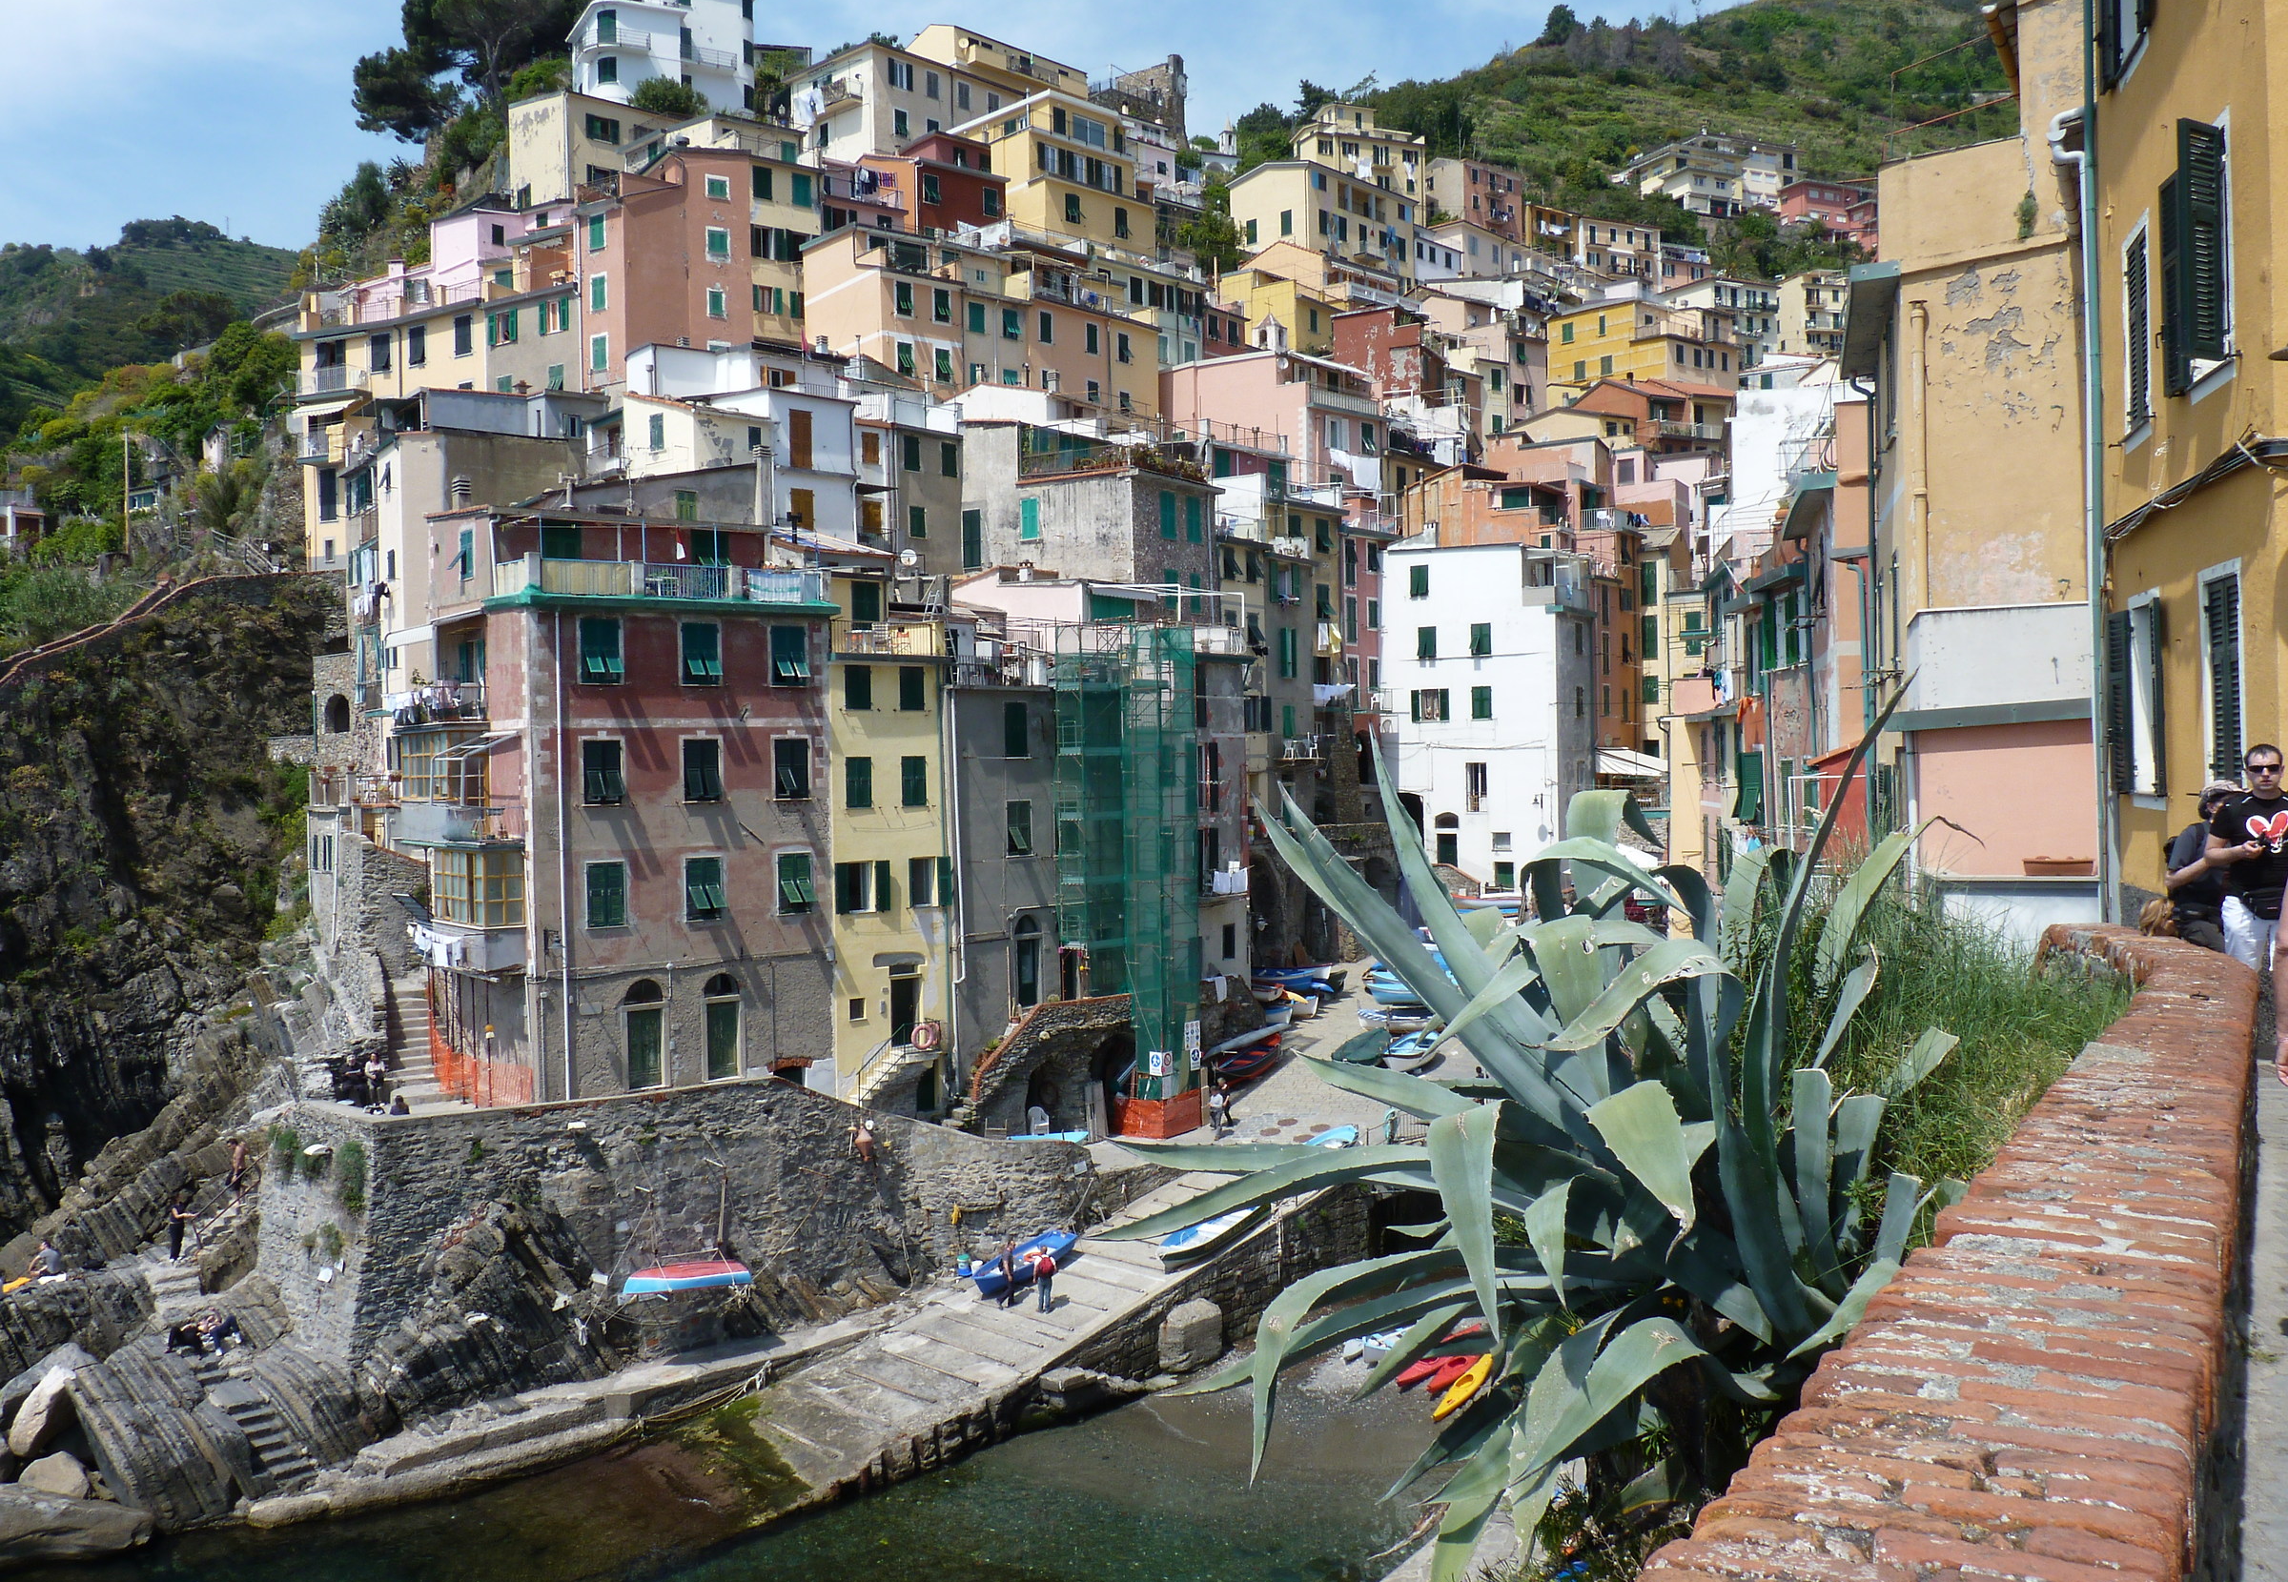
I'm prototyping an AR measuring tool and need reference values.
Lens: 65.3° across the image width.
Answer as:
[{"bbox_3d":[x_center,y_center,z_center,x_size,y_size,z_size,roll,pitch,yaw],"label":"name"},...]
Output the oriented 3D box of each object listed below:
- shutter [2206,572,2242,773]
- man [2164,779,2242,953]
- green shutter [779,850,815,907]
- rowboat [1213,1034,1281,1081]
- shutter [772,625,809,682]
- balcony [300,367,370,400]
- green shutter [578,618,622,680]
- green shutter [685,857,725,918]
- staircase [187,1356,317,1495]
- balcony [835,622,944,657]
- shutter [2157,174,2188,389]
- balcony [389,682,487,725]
[{"bbox_3d":[7.871,-0.749,13.000,0.060,1.580,0.908,-1,0,19],"label":"shutter"},{"bbox_3d":[5.702,0.737,9.502,0.480,1.600,0.500,-1,0,22],"label":"man"},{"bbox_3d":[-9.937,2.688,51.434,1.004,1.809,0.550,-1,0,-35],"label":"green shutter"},{"bbox_3d":[3.859,10.167,67.000,1.650,1.000,5.200,-1,0,26],"label":"rowboat"},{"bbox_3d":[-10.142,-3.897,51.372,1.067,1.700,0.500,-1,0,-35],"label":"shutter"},{"bbox_3d":[-34.622,-17.363,76.401,3.635,1.250,0.950,-1,0,27],"label":"balcony"},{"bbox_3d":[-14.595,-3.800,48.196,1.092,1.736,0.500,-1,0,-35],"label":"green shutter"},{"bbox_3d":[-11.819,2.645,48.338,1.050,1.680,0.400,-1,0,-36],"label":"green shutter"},{"bbox_3d":[-18.897,13.569,38.000,2.800,2.150,1.100,-1,0,26],"label":"staircase"},{"bbox_3d":[-8.050,-4.513,54.285,3.701,1.200,1.700,-1,0,-31],"label":"balcony"},{"bbox_3d":[8.149,-3.982,14.125,0.050,1.660,0.480,-1,0,10],"label":"shutter"},{"bbox_3d":[-19.386,-2.380,49.000,3.900,1.120,1.150,-1,0,41],"label":"balcony"}]

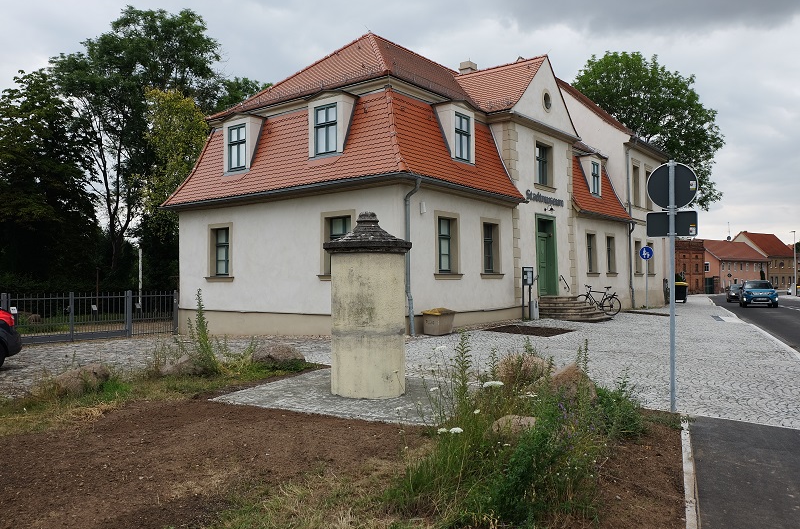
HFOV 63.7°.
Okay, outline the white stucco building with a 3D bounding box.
[{"bbox_3d":[3.118,-3.439,27.126,10.200,11.000,22.900,-1,-2,37],"label":"white stucco building"}]

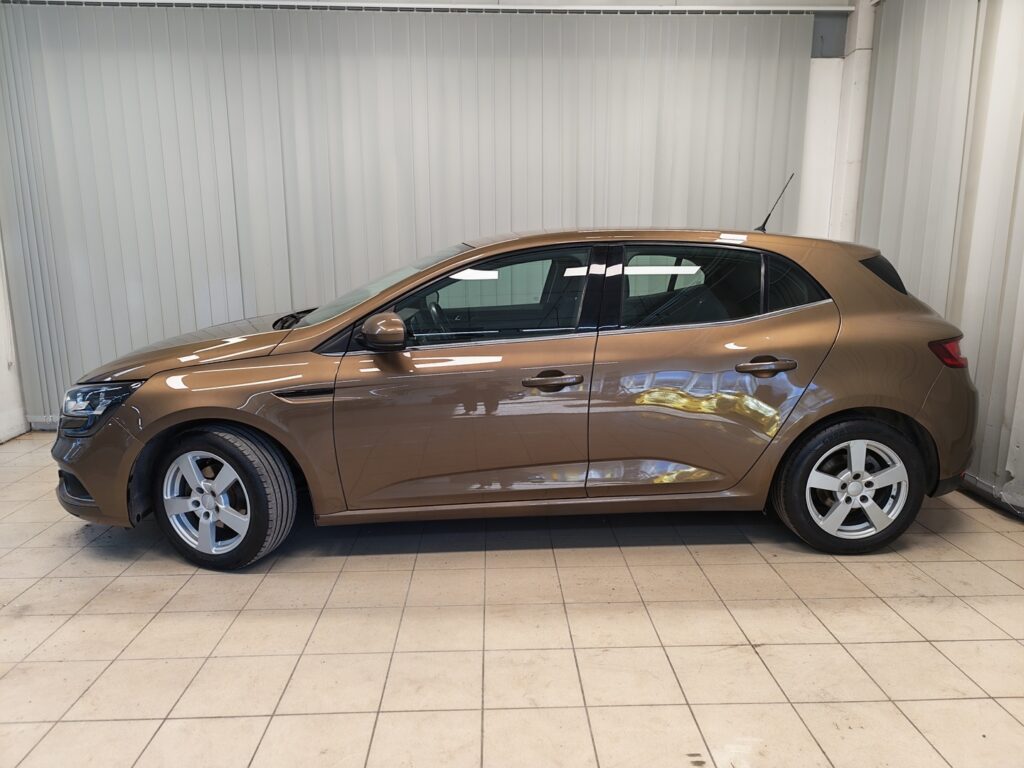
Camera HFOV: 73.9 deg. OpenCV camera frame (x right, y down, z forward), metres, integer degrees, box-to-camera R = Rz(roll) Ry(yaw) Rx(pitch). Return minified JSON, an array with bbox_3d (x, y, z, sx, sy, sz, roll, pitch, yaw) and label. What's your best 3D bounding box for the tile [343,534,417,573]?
[{"bbox_3d":[-0.566,0.761,2.986,0.298,0.010,0.298,-1,10,-1],"label":"tile"}]

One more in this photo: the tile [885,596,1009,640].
[{"bbox_3d":[1.552,0.846,2.449,0.298,0.012,0.298,-1,11,-2],"label":"tile"}]

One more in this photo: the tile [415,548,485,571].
[{"bbox_3d":[-0.265,0.751,2.974,0.297,0.010,0.297,-1,11,-2],"label":"tile"}]

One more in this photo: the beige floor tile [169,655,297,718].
[{"bbox_3d":[-0.837,0.926,2.085,0.298,0.010,0.298,-1,11,-2],"label":"beige floor tile"}]

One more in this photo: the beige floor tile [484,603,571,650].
[{"bbox_3d":[0.052,0.863,2.410,0.298,0.010,0.298,-1,10,-1],"label":"beige floor tile"}]

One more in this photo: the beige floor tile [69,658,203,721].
[{"bbox_3d":[-1.137,0.929,2.076,0.298,0.010,0.298,-1,11,-2],"label":"beige floor tile"}]

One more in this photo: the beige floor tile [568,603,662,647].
[{"bbox_3d":[0.353,0.857,2.409,0.298,0.010,0.298,-1,11,-2],"label":"beige floor tile"}]

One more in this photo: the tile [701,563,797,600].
[{"bbox_3d":[0.943,0.797,2.726,0.298,0.012,0.298,-1,11,-2],"label":"tile"}]

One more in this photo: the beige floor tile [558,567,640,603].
[{"bbox_3d":[0.342,0.799,2.697,0.297,0.010,0.297,-1,11,-2],"label":"beige floor tile"}]

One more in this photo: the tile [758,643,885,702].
[{"bbox_3d":[0.962,0.907,2.136,0.298,0.012,0.298,-1,11,-2],"label":"tile"}]

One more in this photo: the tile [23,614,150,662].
[{"bbox_3d":[-1.446,0.878,2.362,0.298,0.012,0.298,-1,11,-2],"label":"tile"}]

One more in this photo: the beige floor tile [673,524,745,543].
[{"bbox_3d":[0.927,0.695,3.218,0.298,0.010,0.298,-1,11,-2],"label":"beige floor tile"}]

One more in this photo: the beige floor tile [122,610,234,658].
[{"bbox_3d":[-1.151,0.878,2.379,0.298,0.010,0.298,-1,10,-1],"label":"beige floor tile"}]

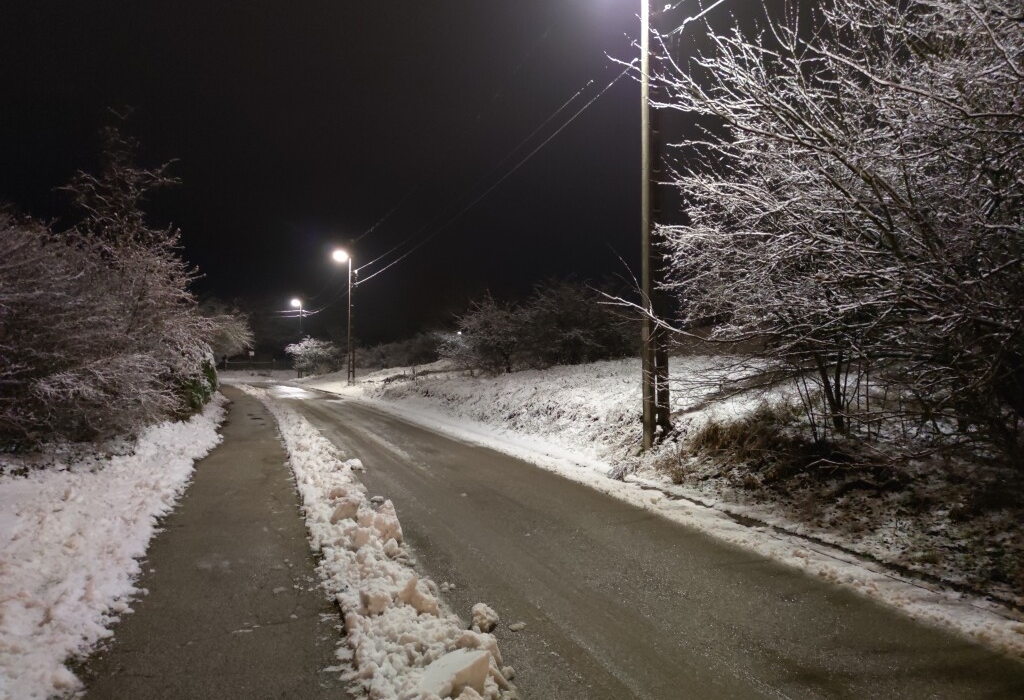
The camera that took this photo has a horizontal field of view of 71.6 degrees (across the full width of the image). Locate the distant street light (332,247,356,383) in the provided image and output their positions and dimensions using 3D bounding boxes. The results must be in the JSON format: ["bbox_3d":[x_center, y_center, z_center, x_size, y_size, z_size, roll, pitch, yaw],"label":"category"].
[{"bbox_3d":[-10.144,-2.029,43.000,1.350,8.200,0.420,1,-2,-21],"label":"distant street light"}]

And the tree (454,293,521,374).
[{"bbox_3d":[-0.932,-0.627,27.000,2.600,3.150,2.500,0,-2,0],"label":"tree"}]

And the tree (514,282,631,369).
[{"bbox_3d":[2.544,-1.045,28.000,4.700,3.600,4.100,0,-2,0],"label":"tree"}]

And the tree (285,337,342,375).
[{"bbox_3d":[-19.570,0.542,70.000,5.700,3.800,5.200,0,-2,0],"label":"tree"}]

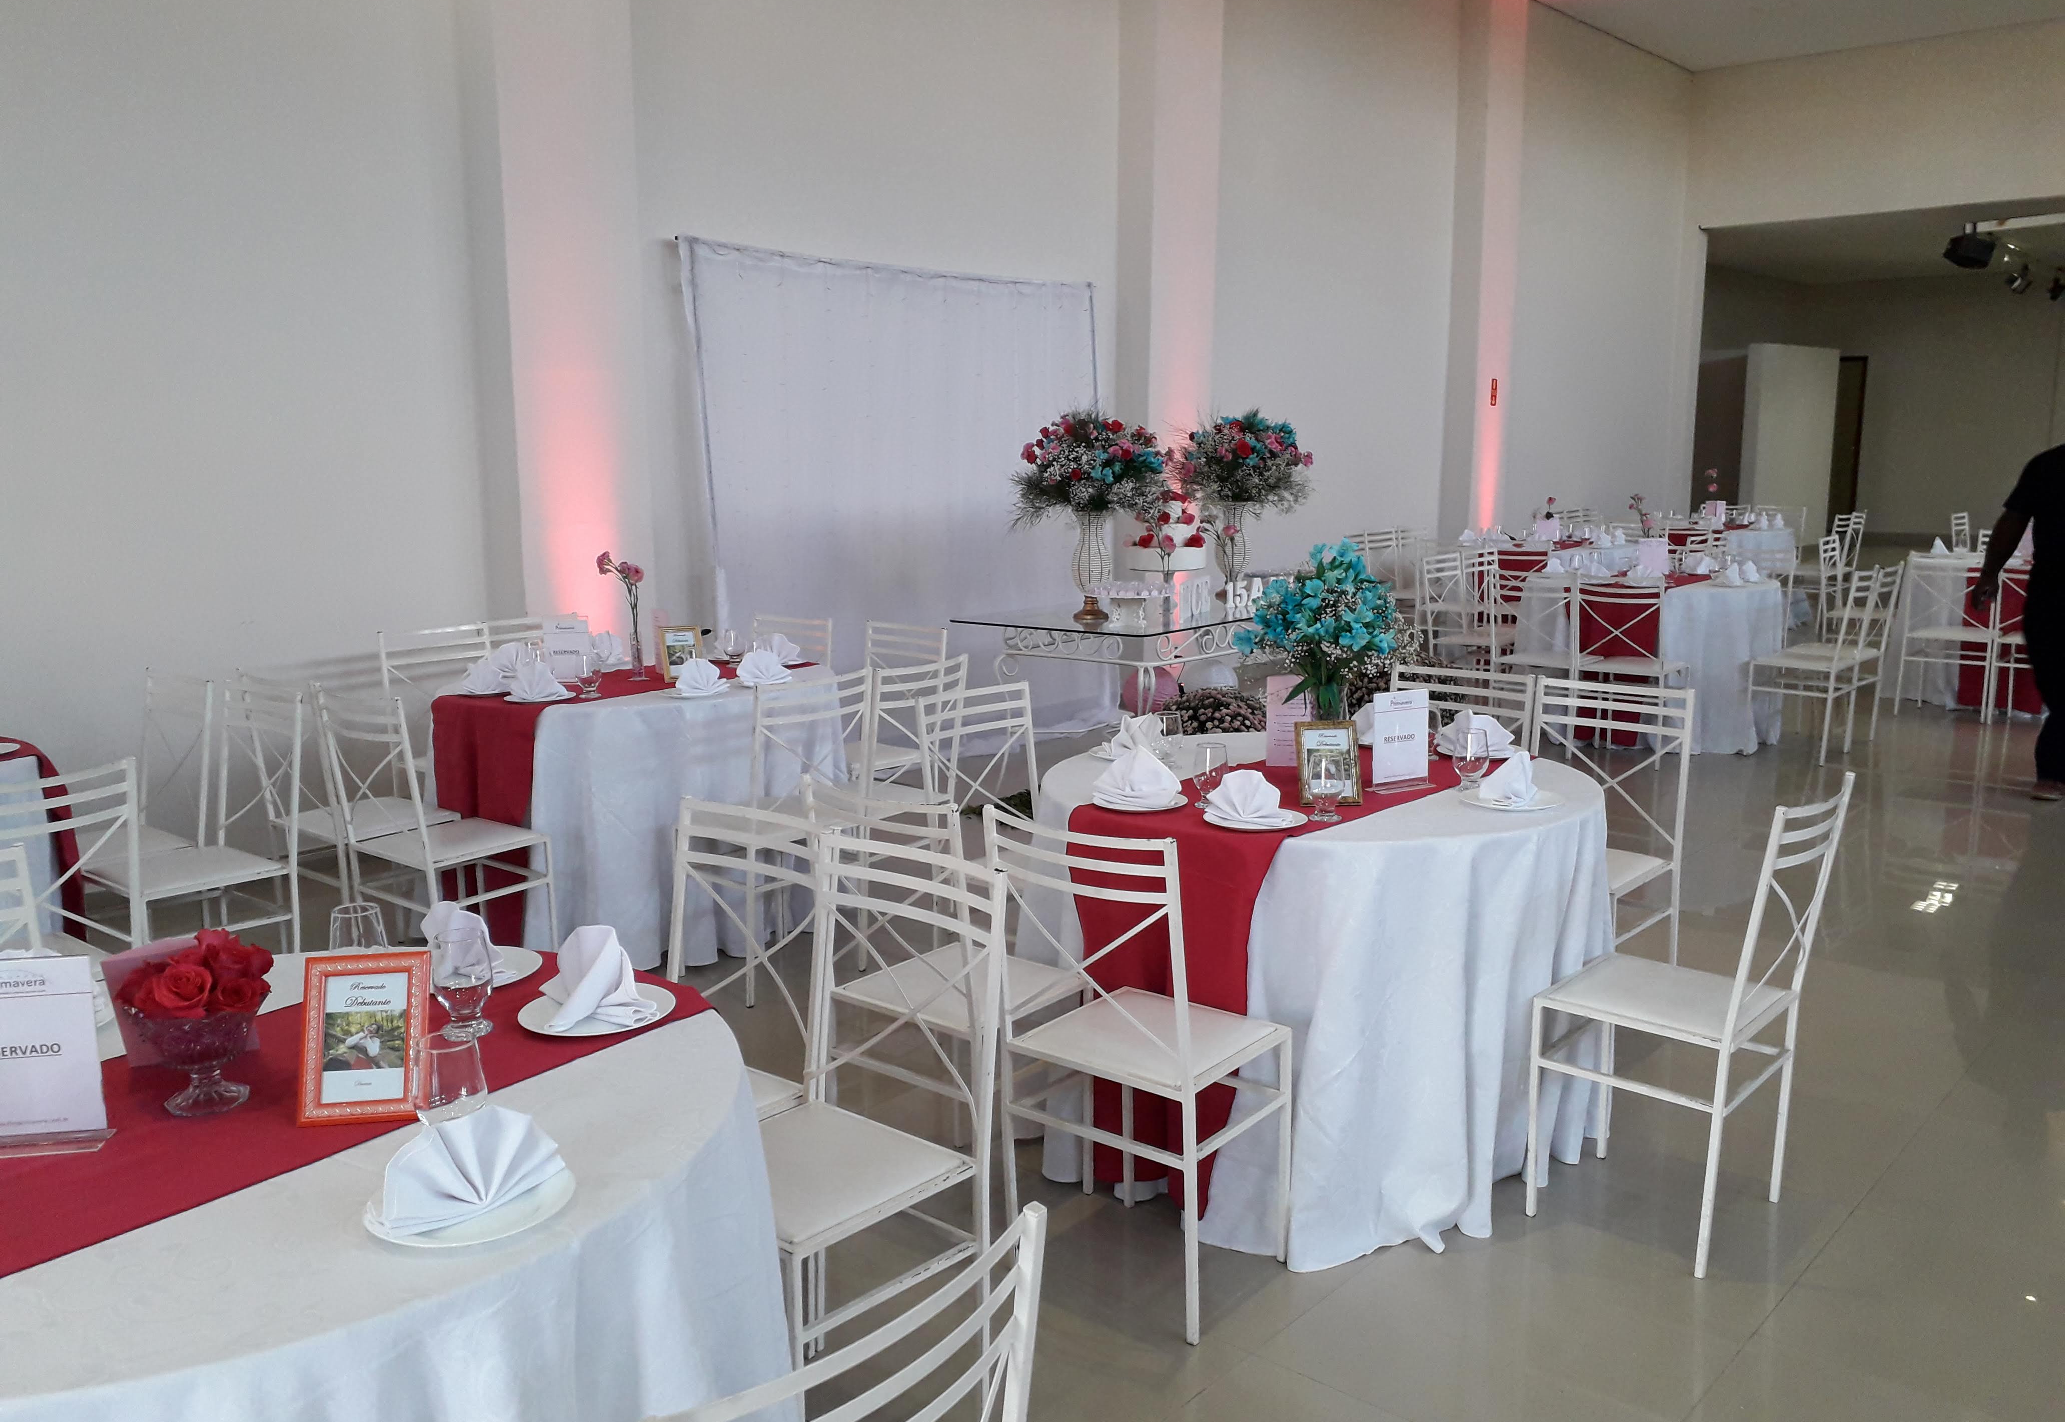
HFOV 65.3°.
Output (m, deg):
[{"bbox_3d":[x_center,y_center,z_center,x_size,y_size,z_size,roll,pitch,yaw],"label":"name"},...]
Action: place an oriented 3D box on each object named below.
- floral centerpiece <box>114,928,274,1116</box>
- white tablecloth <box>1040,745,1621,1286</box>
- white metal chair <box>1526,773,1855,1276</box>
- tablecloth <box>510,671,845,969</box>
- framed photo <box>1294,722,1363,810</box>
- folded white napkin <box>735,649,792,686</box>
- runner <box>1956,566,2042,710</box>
[{"bbox_3d":[-0.932,0.341,1.802,0.172,0.198,0.165,-4,10,-20],"label":"floral centerpiece"},{"bbox_3d":[0.645,0.537,3.724,1.360,0.785,1.400,0,10,0],"label":"white tablecloth"},{"bbox_3d":[1.271,0.563,3.130,0.451,0.904,0.400,9,13,41],"label":"white metal chair"},{"bbox_3d":[-1.189,0.275,4.979,1.140,0.765,1.250,0,10,0],"label":"tablecloth"},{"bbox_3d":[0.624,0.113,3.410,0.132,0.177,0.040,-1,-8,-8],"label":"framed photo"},{"bbox_3d":[-0.819,-0.143,4.840,0.165,0.098,0.105,-8,13,-39],"label":"folded white napkin"},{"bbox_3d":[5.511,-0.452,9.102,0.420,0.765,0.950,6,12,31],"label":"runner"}]

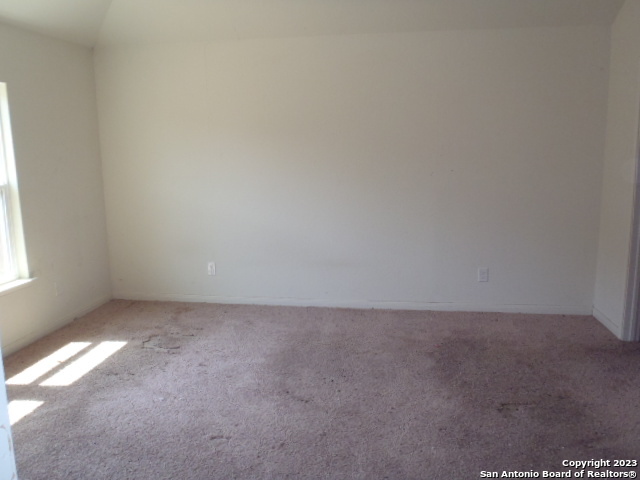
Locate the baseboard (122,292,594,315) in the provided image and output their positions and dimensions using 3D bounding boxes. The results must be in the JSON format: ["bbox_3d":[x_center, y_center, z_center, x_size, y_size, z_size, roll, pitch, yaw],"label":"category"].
[{"bbox_3d":[0.142,0.595,4.872,4.527,0.083,0.018,1,10,9],"label":"baseboard"}]

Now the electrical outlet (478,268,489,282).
[{"bbox_3d":[1.462,0.316,4.621,0.076,0.120,0.010,1,10,9],"label":"electrical outlet"}]

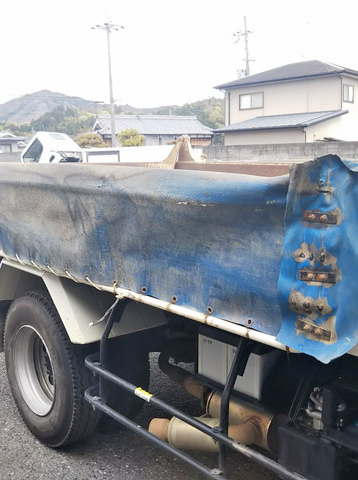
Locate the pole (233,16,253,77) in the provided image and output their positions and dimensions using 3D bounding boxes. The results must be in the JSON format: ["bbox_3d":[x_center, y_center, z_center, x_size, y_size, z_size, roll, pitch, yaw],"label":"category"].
[{"bbox_3d":[4.992,-10.636,41.939,1.600,11.969,0.900,-1,8,0],"label":"pole"}]

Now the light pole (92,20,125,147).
[{"bbox_3d":[-4.320,-8.763,36.113,2.000,10.333,0.900,-1,8,0],"label":"light pole"}]

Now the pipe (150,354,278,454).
[{"bbox_3d":[0.136,0.717,2.369,0.340,0.330,0.680,-8,11,-40],"label":"pipe"}]

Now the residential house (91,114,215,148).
[{"bbox_3d":[-2.628,-8.484,50.737,11.000,5.591,7.000,-5,9,-24],"label":"residential house"}]

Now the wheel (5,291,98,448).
[{"bbox_3d":[-0.664,0.667,2.959,0.240,0.810,0.810,-8,11,-40],"label":"wheel"}]

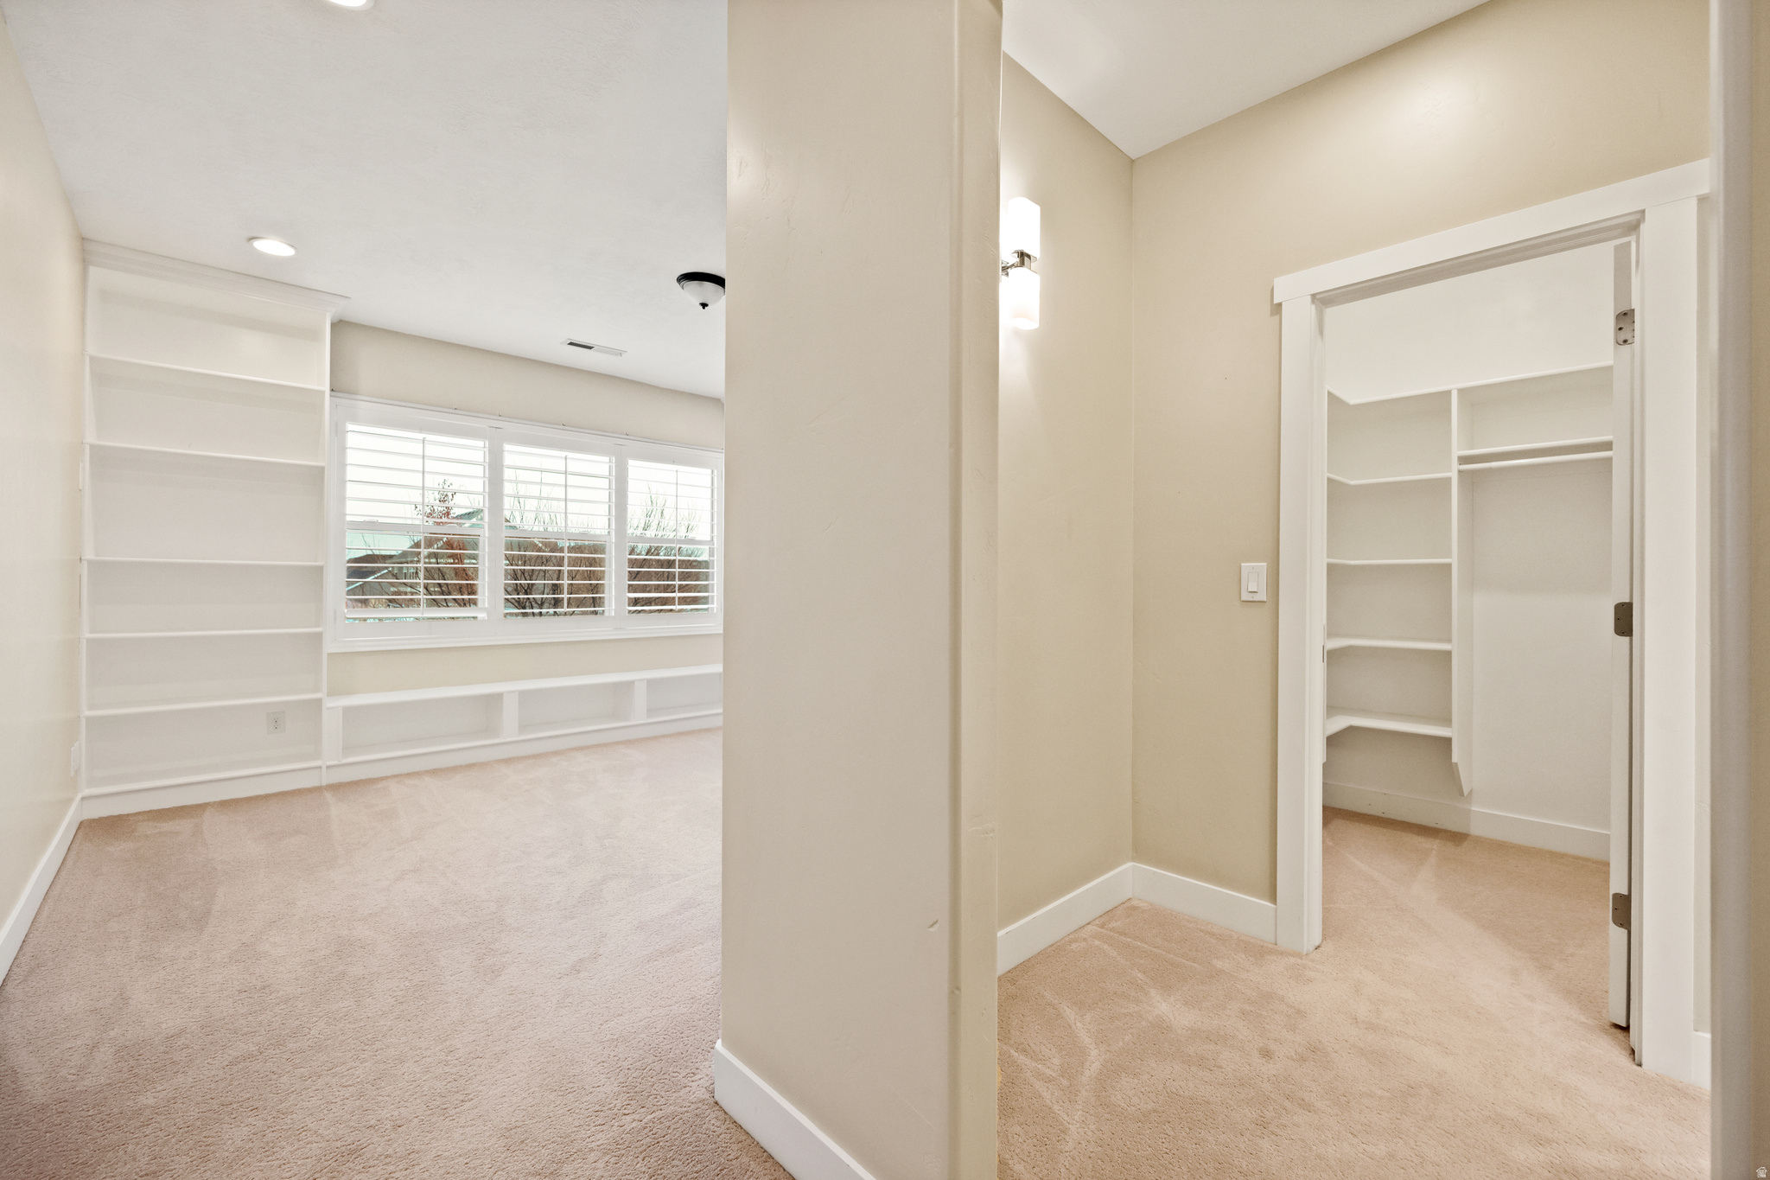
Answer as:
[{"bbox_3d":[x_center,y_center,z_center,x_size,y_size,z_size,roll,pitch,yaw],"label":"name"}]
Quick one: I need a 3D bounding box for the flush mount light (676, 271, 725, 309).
[{"bbox_3d":[-0.963,-1.558,3.663,0.280,0.138,0.280,0,0,0],"label":"flush mount light"}]

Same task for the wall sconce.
[{"bbox_3d":[0.372,-0.897,1.959,0.100,0.360,0.120,0,0,-42],"label":"wall sconce"}]

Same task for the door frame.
[{"bbox_3d":[1.613,0.071,1.939,0.904,2.130,0.150,0,0,45],"label":"door frame"}]

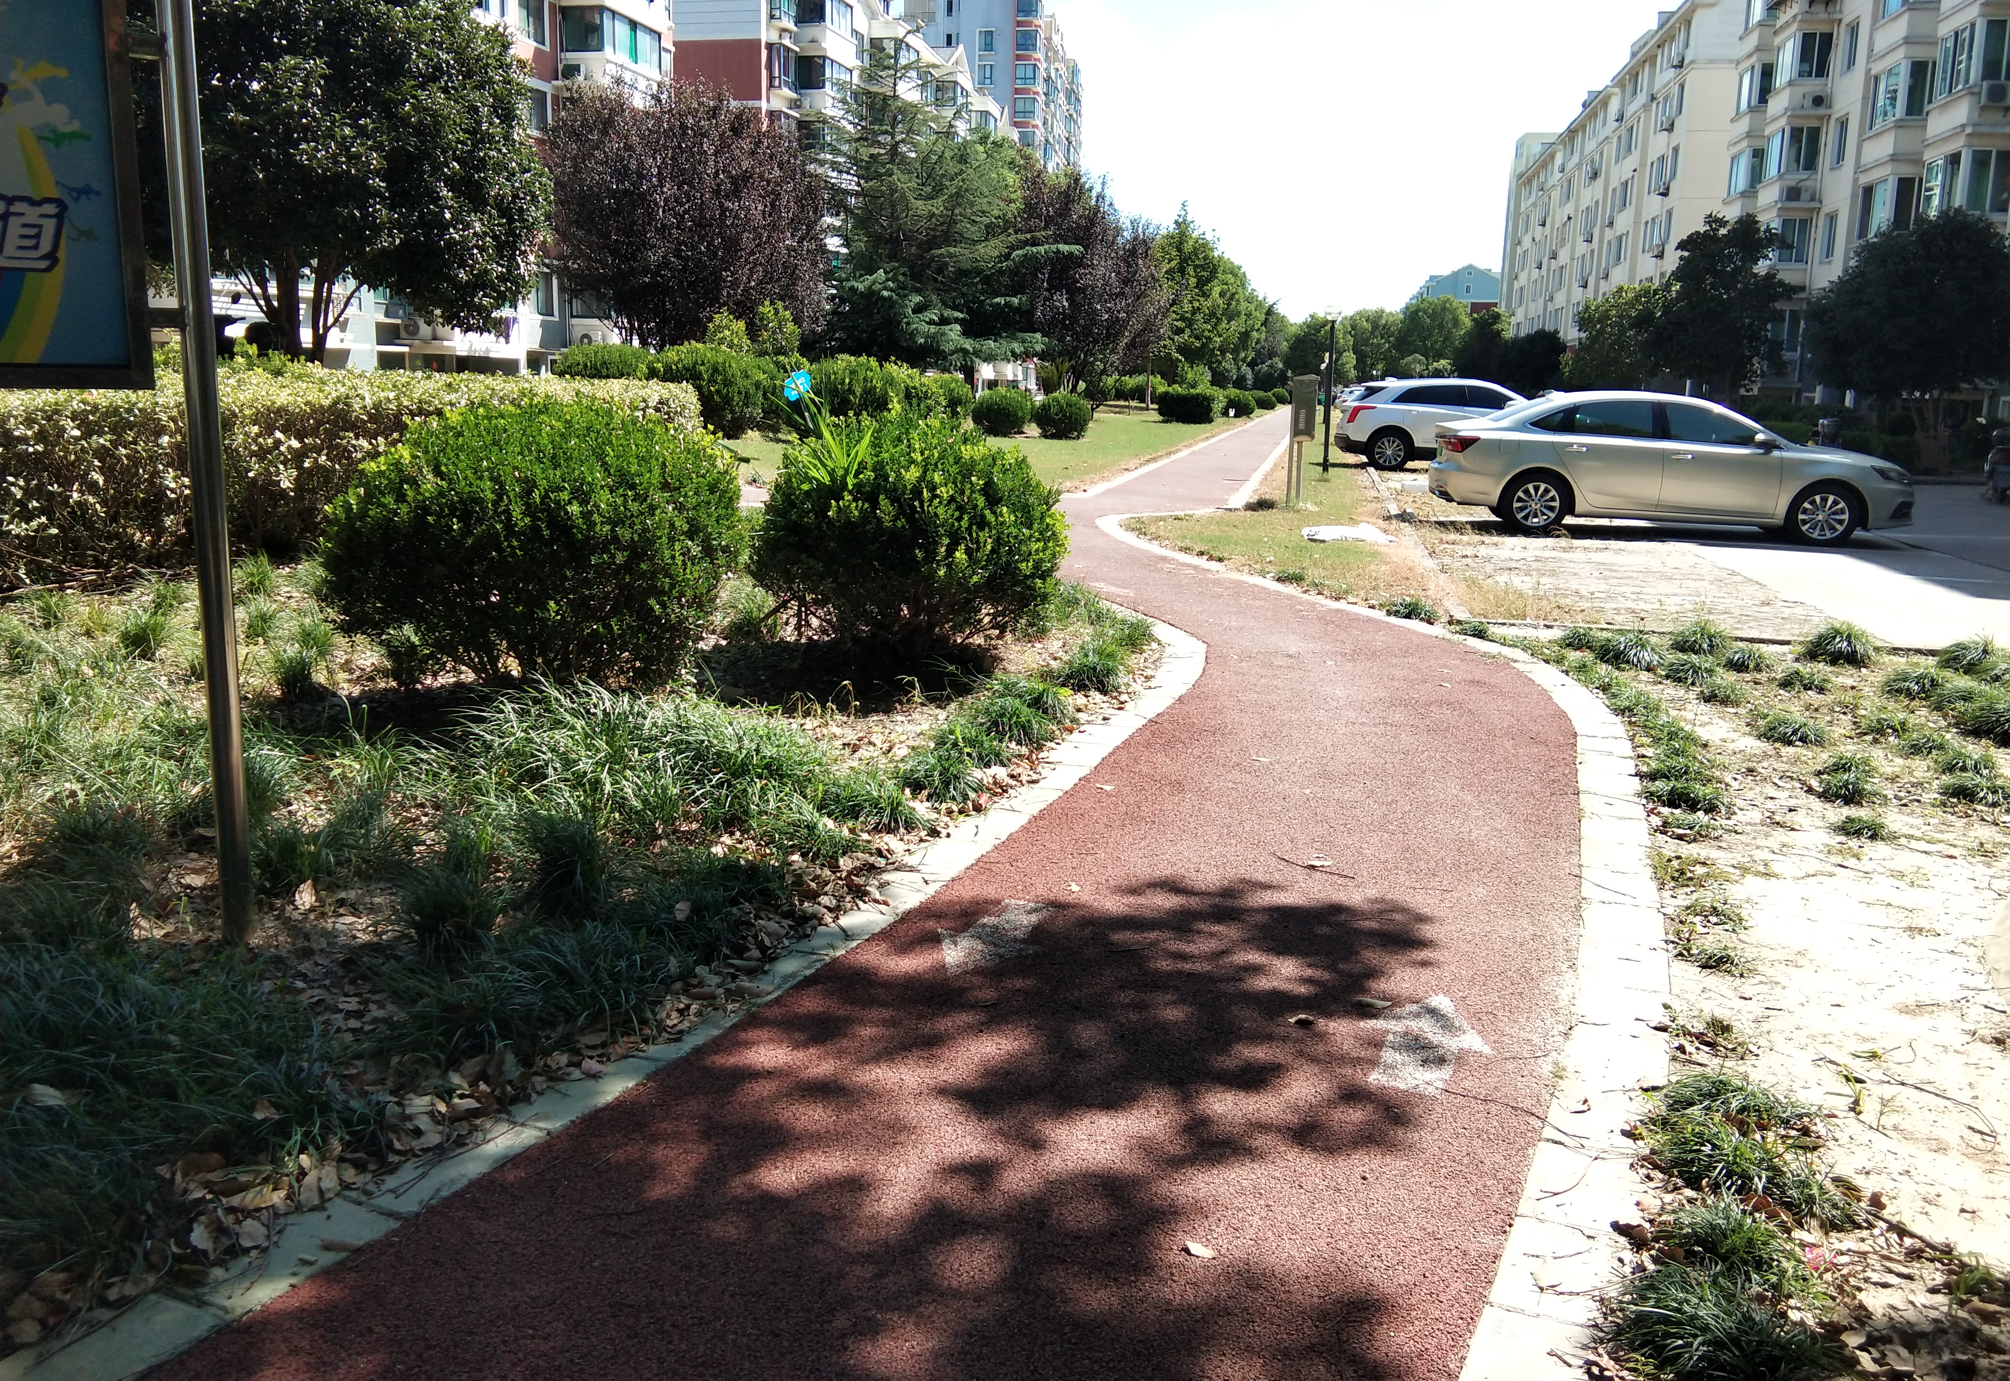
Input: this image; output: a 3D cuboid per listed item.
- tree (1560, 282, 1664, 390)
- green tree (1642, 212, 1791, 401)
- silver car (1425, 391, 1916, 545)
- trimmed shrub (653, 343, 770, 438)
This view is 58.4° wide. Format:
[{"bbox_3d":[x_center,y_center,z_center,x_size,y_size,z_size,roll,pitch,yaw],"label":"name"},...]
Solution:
[{"bbox_3d":[25.390,-14.006,75.621,4.900,5.953,4.600,4,10,18],"label":"tree"},{"bbox_3d":[19.083,-9.403,47.484,3.978,6.155,3.900,5,10,21],"label":"green tree"},{"bbox_3d":[6.794,-2.372,18.538,4.680,1.460,1.835,3,10,11],"label":"silver car"},{"bbox_3d":[-6.775,-6.907,41.456,2.750,2.133,2.400,0,10,-9],"label":"trimmed shrub"}]

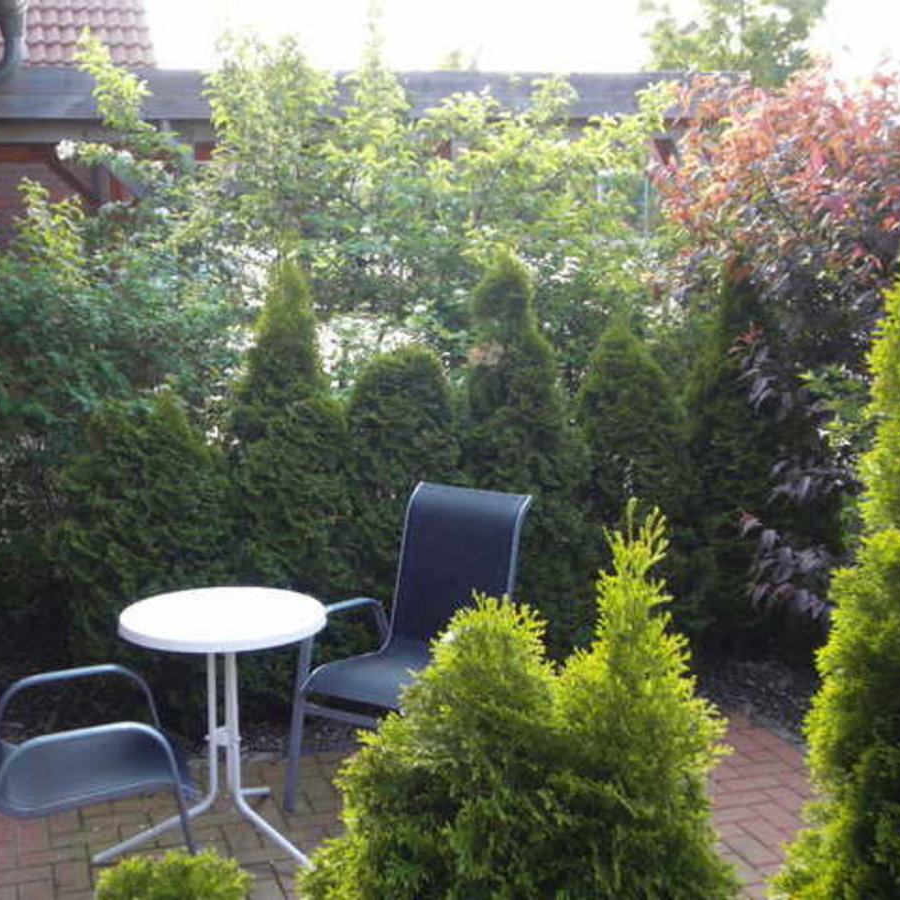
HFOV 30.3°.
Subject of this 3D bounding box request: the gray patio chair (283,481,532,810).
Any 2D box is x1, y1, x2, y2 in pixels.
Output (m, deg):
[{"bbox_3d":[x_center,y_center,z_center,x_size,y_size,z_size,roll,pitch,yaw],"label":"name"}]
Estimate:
[{"bbox_3d":[-0.097,0.637,5.296,0.550,0.913,0.745,6,12,30],"label":"gray patio chair"}]

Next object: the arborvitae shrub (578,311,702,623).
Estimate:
[{"bbox_3d":[0.743,0.163,6.636,0.500,1.363,0.540,0,10,0],"label":"arborvitae shrub"}]

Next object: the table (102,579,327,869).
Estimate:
[{"bbox_3d":[-0.664,0.823,4.949,0.640,0.700,0.640,0,10,0],"label":"table"}]

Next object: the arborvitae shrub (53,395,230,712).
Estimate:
[{"bbox_3d":[-1.132,0.353,6.213,0.640,1.147,0.620,0,10,0],"label":"arborvitae shrub"}]

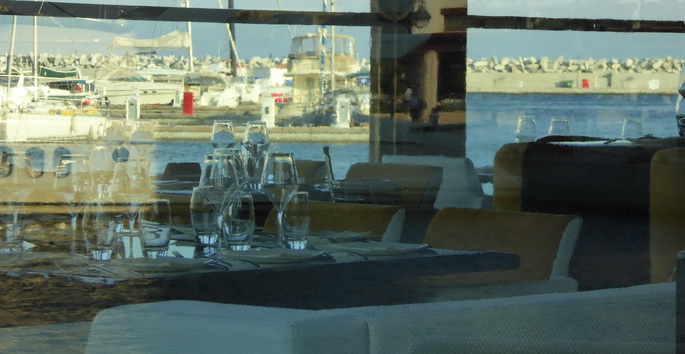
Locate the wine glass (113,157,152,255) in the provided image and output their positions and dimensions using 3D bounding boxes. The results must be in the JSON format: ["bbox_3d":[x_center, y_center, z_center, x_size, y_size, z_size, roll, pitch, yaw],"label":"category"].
[{"bbox_3d":[-0.479,0.070,6.821,0.088,0.228,0.088,0,2,0],"label":"wine glass"}]

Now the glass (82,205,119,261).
[{"bbox_3d":[-0.549,0.122,6.740,0.076,0.131,0.076,0,2,0],"label":"glass"}]

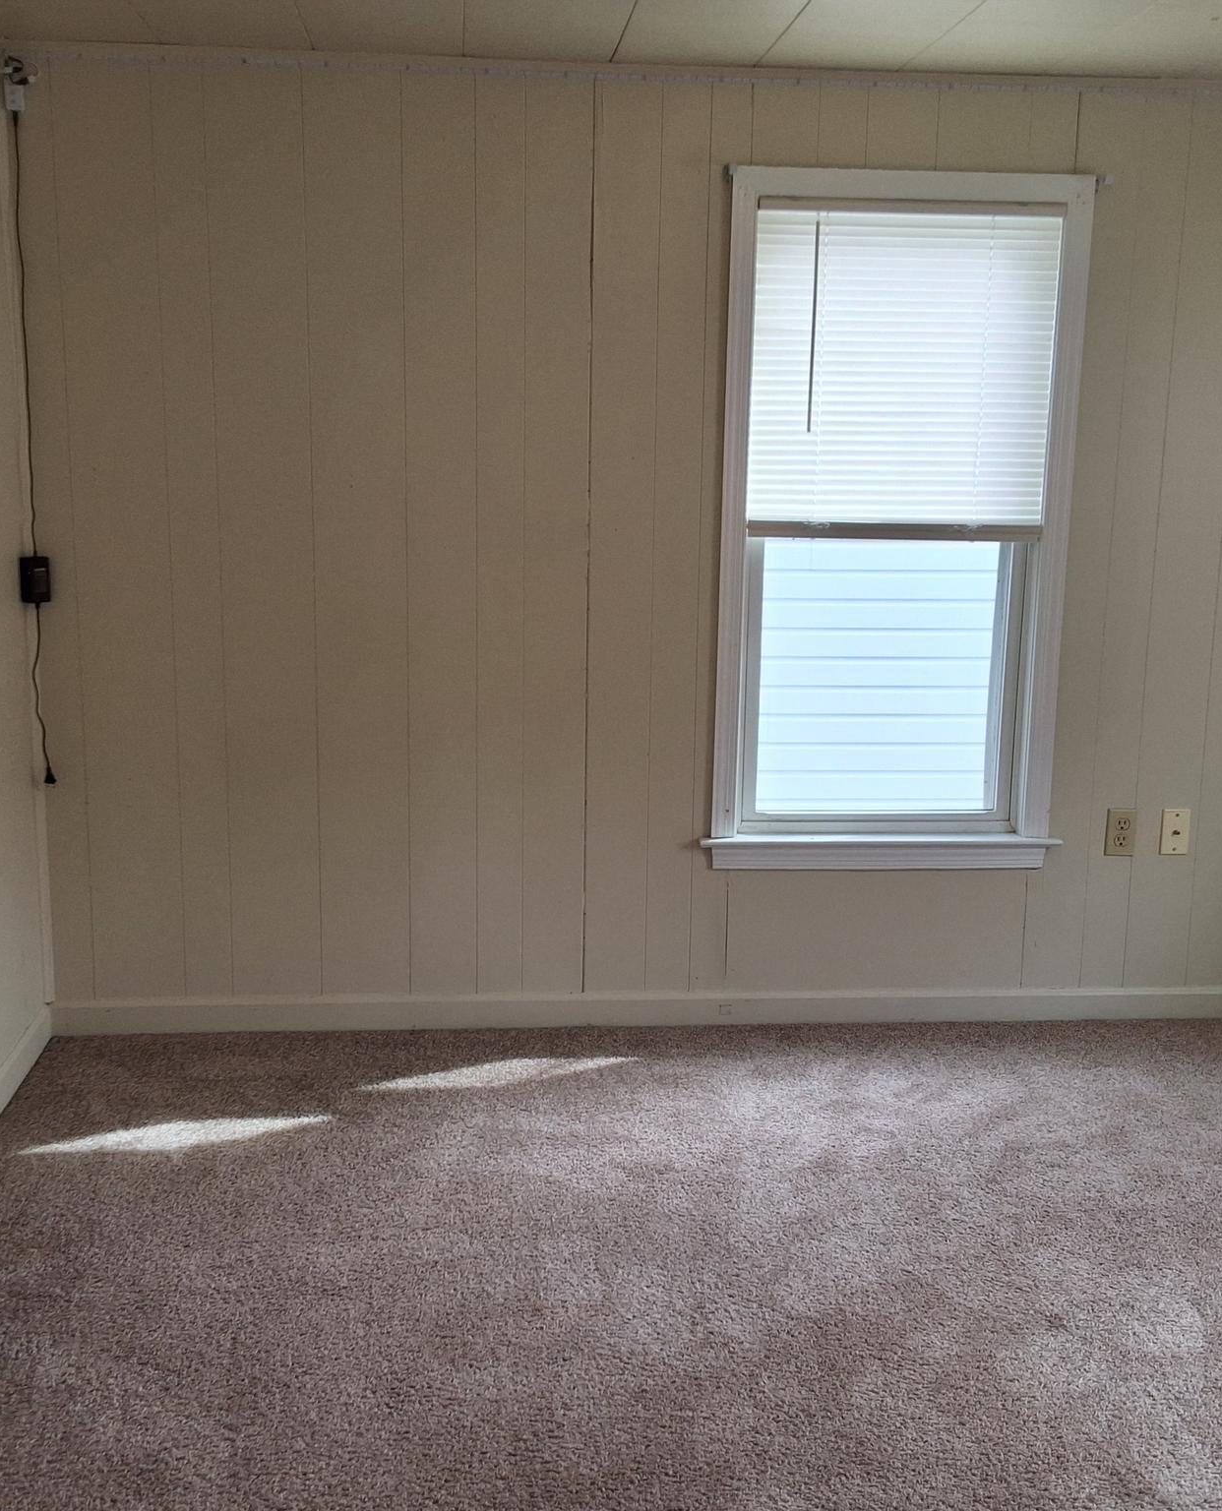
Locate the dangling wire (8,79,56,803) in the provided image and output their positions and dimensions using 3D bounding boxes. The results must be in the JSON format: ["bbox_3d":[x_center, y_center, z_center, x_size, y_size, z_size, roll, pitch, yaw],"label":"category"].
[{"bbox_3d":[-1.232,-0.672,3.482,0.070,1.504,0.055,0,11,-5],"label":"dangling wire"}]

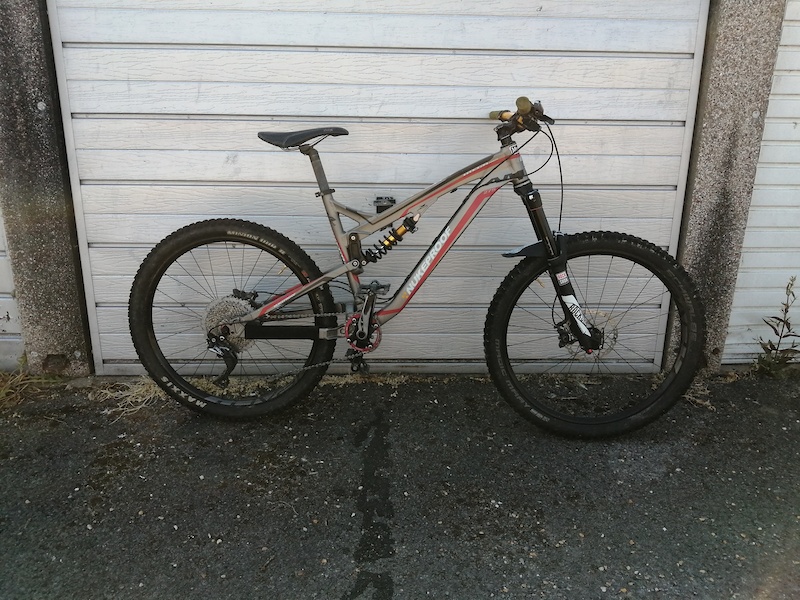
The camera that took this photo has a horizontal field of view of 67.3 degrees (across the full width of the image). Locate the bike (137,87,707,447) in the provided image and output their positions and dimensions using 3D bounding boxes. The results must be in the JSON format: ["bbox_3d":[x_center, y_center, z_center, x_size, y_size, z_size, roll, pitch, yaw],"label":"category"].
[{"bbox_3d":[0.040,-0.075,1.930,1.895,1.070,0.770,2,15,3],"label":"bike"}]

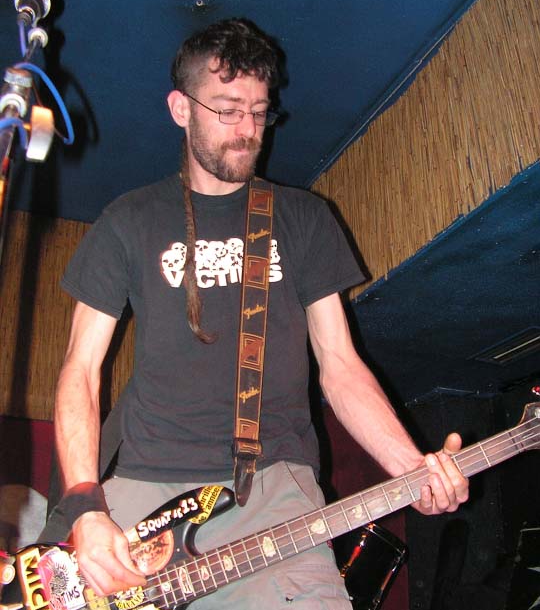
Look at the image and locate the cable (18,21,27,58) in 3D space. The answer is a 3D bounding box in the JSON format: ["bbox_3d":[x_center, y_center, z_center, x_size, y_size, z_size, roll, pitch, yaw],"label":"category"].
[{"bbox_3d":[-0.331,-0.355,1.000,0.010,0.060,0.012,-1,-21,0],"label":"cable"}]

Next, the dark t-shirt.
[{"bbox_3d":[-0.113,0.045,1.515,0.600,0.650,0.270,3,-22,-9],"label":"dark t-shirt"}]

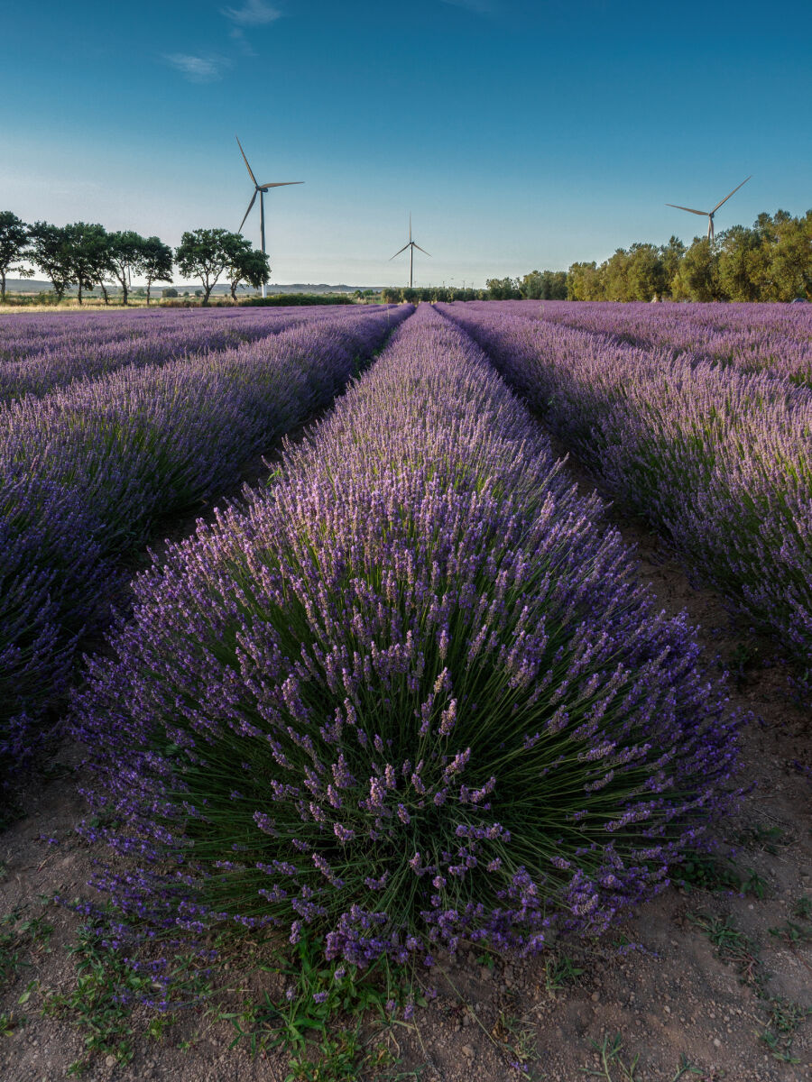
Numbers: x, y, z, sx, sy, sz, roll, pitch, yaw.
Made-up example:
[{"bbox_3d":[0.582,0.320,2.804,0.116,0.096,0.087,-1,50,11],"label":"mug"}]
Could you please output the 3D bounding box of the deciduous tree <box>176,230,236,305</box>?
[{"bbox_3d":[-16.764,-22.998,62.972,4.990,6.120,4.990,0,18,0],"label":"deciduous tree"}]

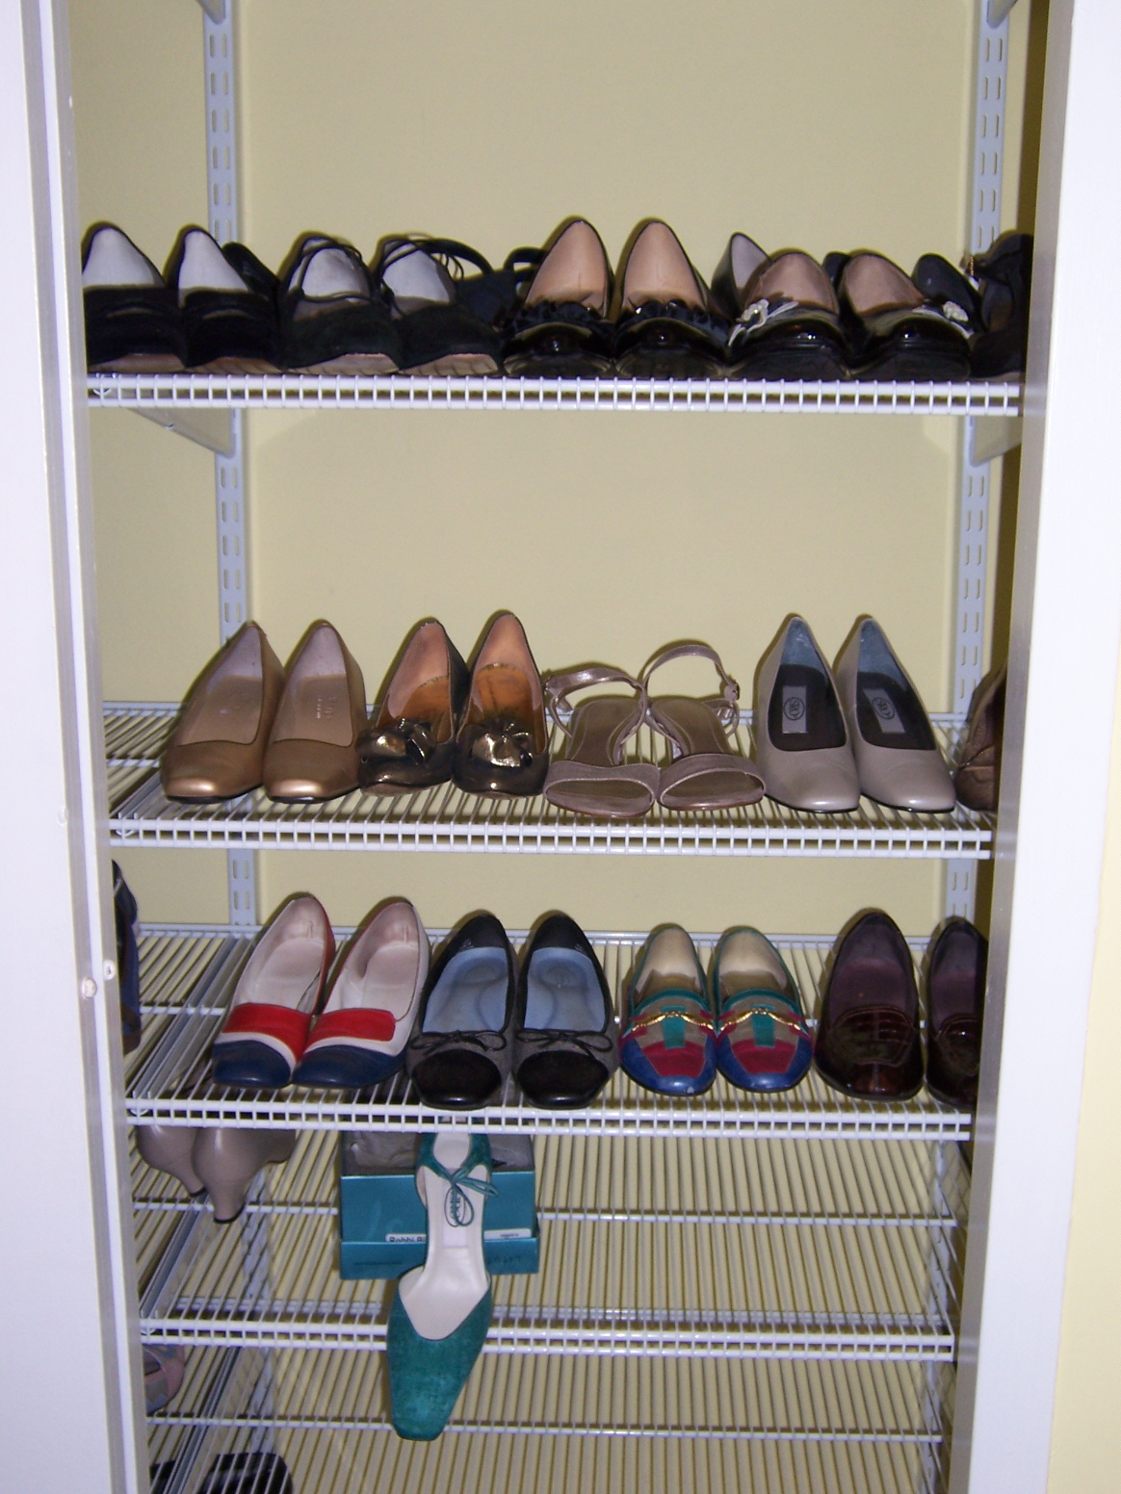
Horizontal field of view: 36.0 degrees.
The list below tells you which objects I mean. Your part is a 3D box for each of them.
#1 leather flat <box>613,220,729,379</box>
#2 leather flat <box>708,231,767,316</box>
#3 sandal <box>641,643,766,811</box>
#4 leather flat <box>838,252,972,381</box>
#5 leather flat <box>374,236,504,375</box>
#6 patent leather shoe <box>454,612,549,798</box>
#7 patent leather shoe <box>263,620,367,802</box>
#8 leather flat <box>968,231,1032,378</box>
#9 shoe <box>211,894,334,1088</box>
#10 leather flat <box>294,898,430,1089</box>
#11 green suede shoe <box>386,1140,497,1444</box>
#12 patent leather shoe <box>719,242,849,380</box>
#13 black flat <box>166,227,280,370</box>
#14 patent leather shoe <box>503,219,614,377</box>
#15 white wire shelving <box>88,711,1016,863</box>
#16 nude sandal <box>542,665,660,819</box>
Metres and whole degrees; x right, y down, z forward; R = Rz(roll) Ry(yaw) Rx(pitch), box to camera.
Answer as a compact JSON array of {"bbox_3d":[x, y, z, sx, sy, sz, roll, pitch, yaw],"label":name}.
[{"bbox_3d":[0.079,-0.340,1.298,0.080,0.118,0.243,1,13,1],"label":"leather flat"},{"bbox_3d":[0.163,-0.354,1.375,0.077,0.110,0.242,-1,14,-5],"label":"leather flat"},{"bbox_3d":[0.109,-0.022,1.393,0.084,0.094,0.240,0,13,-2],"label":"sandal"},{"bbox_3d":[0.252,-0.330,1.313,0.084,0.099,0.250,1,13,2],"label":"leather flat"},{"bbox_3d":[-0.102,-0.338,1.311,0.083,0.105,0.250,-2,14,-11],"label":"leather flat"},{"bbox_3d":[-0.048,-0.037,1.417,0.076,0.106,0.240,0,13,-2],"label":"patent leather shoe"},{"bbox_3d":[-0.196,-0.031,1.400,0.079,0.105,0.240,-1,13,-5],"label":"patent leather shoe"},{"bbox_3d":[0.339,-0.336,1.304,0.080,0.116,0.240,2,13,7],"label":"leather flat"},{"bbox_3d":[-0.234,0.199,1.437,0.082,0.077,0.250,1,13,1],"label":"shoe"},{"bbox_3d":[-0.157,0.200,1.435,0.084,0.077,0.250,2,13,5],"label":"leather flat"},{"bbox_3d":[-0.094,0.397,1.327,0.078,0.243,0.105,4,-26,3],"label":"green suede shoe"},{"bbox_3d":[0.172,-0.328,1.301,0.085,0.096,0.248,2,13,6],"label":"patent leather shoe"},{"bbox_3d":[-0.263,-0.342,1.314,0.080,0.110,0.250,-3,14,-13],"label":"black flat"},{"bbox_3d":[0.004,-0.344,1.310,0.081,0.124,0.235,1,13,4],"label":"patent leather shoe"},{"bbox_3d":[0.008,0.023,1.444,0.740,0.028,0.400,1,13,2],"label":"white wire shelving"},{"bbox_3d":[0.037,-0.010,1.381,0.086,0.076,0.240,1,13,3],"label":"nude sandal"}]

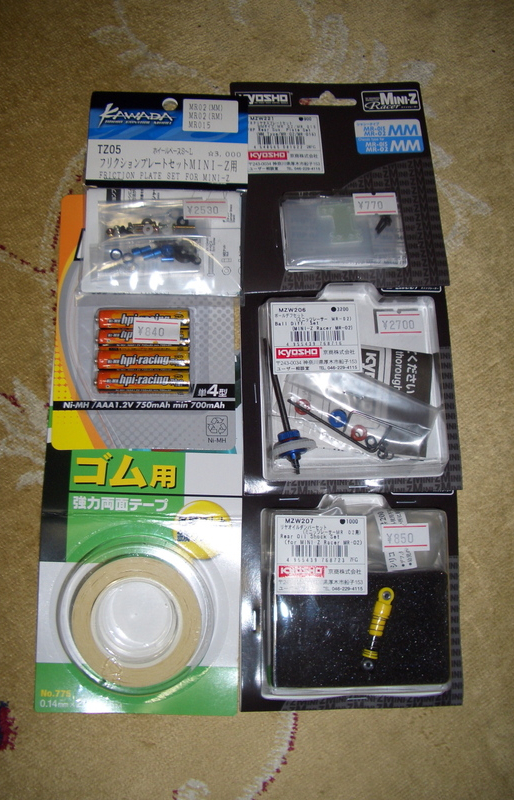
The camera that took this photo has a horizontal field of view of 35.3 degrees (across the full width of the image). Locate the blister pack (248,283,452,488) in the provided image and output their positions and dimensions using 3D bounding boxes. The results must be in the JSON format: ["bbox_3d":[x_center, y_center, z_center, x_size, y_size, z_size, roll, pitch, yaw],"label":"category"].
[{"bbox_3d":[0.046,-0.015,0.385,0.103,0.018,0.117,-1,79,-5],"label":"blister pack"}]

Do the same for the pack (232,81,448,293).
[{"bbox_3d":[0.042,-0.113,0.413,0.103,0.010,0.117,-3,79,-6],"label":"pack"}]

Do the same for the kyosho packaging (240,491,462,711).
[{"bbox_3d":[0.045,0.082,0.369,0.103,0.018,0.117,2,79,-5],"label":"kyosho packaging"}]

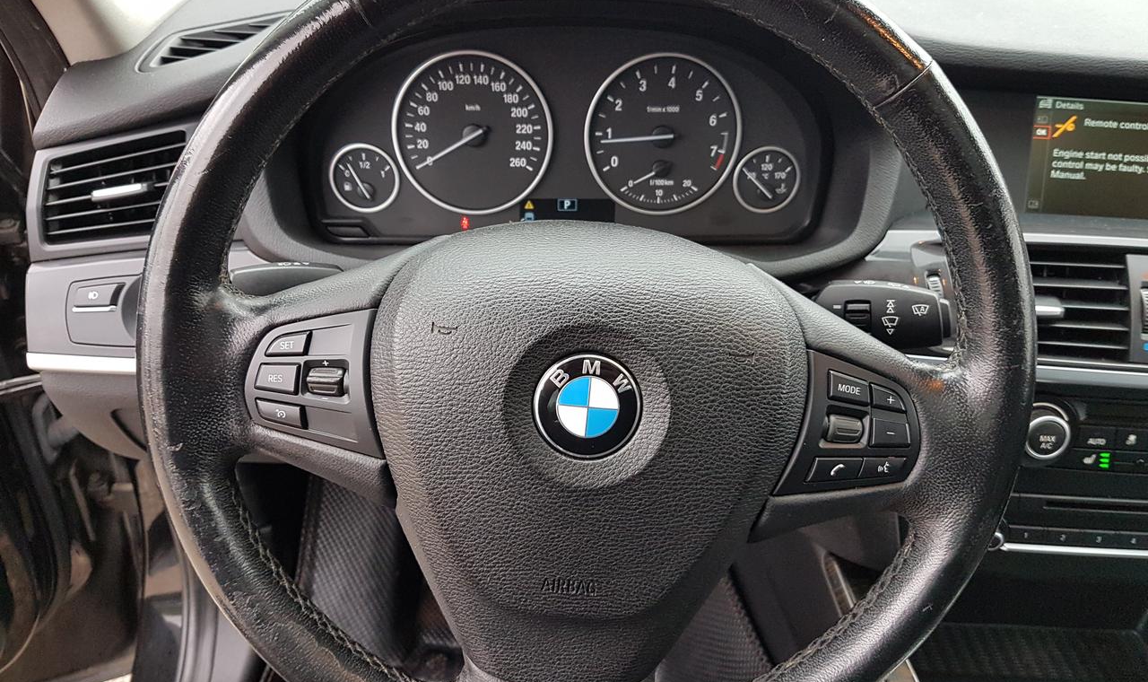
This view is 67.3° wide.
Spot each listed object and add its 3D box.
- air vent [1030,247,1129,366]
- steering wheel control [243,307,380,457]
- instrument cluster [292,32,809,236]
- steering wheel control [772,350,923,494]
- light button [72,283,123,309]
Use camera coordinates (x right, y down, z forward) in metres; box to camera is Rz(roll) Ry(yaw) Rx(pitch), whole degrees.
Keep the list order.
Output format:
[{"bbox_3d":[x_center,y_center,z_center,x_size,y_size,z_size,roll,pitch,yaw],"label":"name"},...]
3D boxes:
[{"bbox_3d":[0.310,-0.025,0.587,0.122,0.078,0.030,2,3,2],"label":"air vent"},{"bbox_3d":[-0.109,0.015,0.376,0.060,0.064,0.020,4,6,-2],"label":"steering wheel control"},{"bbox_3d":[-0.005,-0.142,0.615,0.354,0.144,0.060,0,6,-3],"label":"instrument cluster"},{"bbox_3d":[0.120,0.037,0.384,0.061,0.065,0.020,4,6,-2],"label":"steering wheel control"},{"bbox_3d":[-0.339,-0.033,0.621,0.039,0.019,0.012,0,3,5],"label":"light button"}]

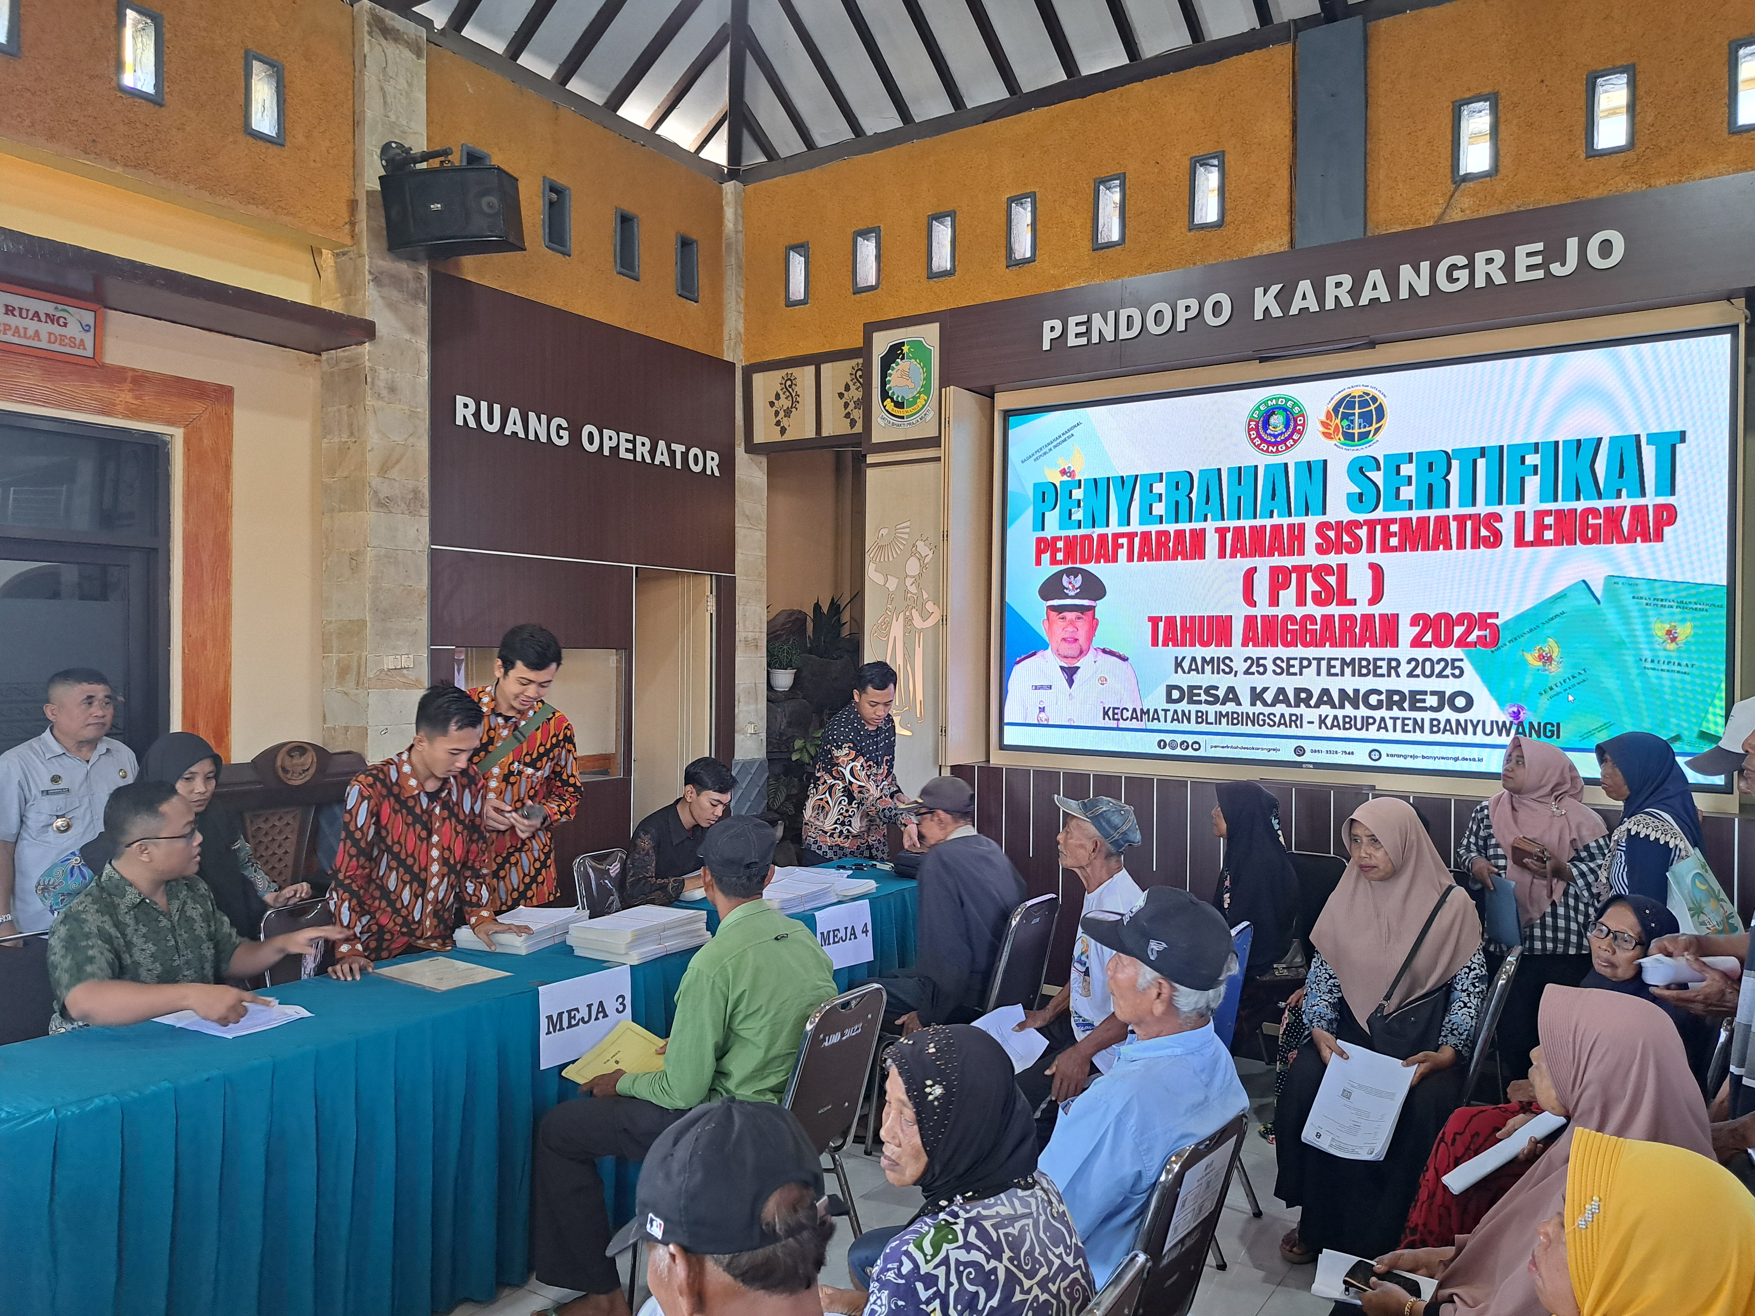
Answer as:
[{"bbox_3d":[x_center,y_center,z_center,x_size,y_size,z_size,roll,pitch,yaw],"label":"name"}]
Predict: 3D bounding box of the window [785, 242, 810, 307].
[{"bbox_3d":[-0.431,-2.132,6.807,0.157,0.343,0.100,1,1,33],"label":"window"}]

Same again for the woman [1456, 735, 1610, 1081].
[{"bbox_3d":[2.032,0.960,3.800,0.460,1.380,0.330,1,1,38],"label":"woman"}]

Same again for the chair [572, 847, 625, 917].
[{"bbox_3d":[-0.898,1.193,4.672,0.500,0.870,0.450,1,1,29],"label":"chair"}]

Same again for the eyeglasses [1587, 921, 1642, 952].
[{"bbox_3d":[1.665,0.617,2.690,0.130,0.042,0.138,-1,5,-18],"label":"eyeglasses"}]

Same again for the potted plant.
[{"bbox_3d":[-0.563,0.049,7.300,0.210,0.305,0.210,0,0,0],"label":"potted plant"}]

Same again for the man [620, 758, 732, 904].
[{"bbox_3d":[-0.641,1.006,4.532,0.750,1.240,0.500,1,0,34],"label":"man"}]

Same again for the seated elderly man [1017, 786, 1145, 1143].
[{"bbox_3d":[0.630,1.017,3.654,0.720,1.210,0.470,1,0,26],"label":"seated elderly man"}]

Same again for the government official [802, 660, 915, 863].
[{"bbox_3d":[-0.092,0.819,5.280,0.460,1.610,0.420,0,1,-43],"label":"government official"}]

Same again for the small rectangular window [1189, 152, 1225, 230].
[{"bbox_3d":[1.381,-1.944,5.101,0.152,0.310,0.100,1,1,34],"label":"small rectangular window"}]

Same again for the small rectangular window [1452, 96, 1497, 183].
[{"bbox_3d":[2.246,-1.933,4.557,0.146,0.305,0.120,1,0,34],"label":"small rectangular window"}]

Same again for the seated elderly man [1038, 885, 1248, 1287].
[{"bbox_3d":[0.320,1.017,2.360,0.800,1.290,0.540,1,1,35],"label":"seated elderly man"}]

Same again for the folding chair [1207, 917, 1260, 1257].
[{"bbox_3d":[0.828,1.210,3.522,0.480,0.830,0.430,1,0,34],"label":"folding chair"}]

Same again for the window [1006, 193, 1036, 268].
[{"bbox_3d":[0.729,-2.120,6.051,0.157,0.343,0.100,1,1,33],"label":"window"}]

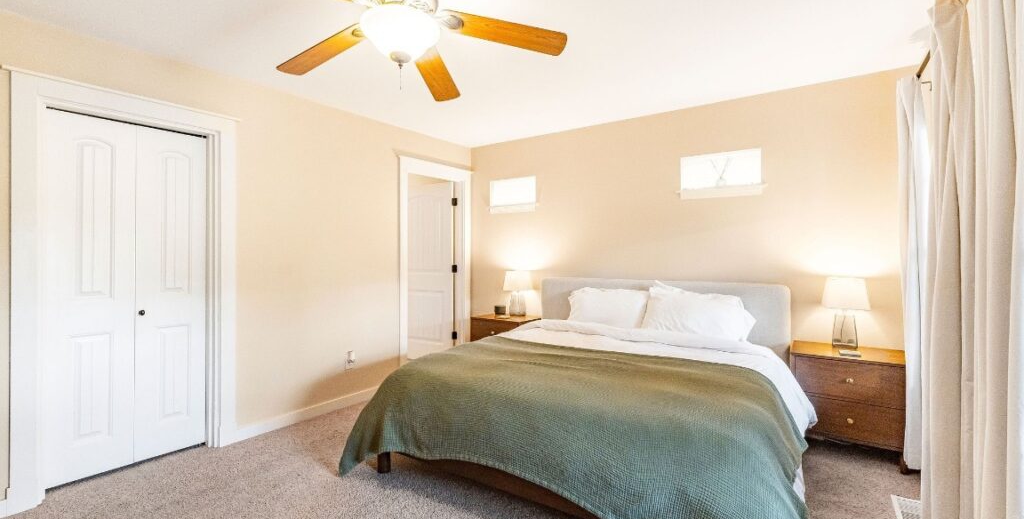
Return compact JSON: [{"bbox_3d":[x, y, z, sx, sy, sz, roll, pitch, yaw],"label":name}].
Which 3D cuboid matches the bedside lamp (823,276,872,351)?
[{"bbox_3d":[2.174,0.352,2.779,0.250,0.475,0.200,0,1,36],"label":"bedside lamp"}]

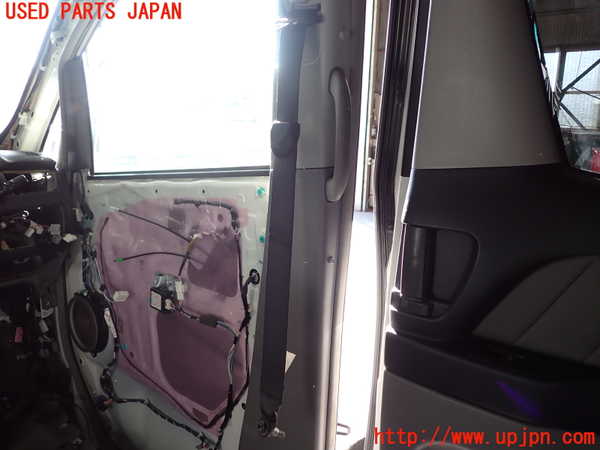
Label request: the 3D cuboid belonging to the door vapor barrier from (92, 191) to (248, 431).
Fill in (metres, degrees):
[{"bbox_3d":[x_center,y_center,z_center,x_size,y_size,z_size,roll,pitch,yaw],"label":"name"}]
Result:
[{"bbox_3d":[-0.324,0.202,1.175,0.514,0.572,0.040,9,16,33],"label":"door vapor barrier"}]

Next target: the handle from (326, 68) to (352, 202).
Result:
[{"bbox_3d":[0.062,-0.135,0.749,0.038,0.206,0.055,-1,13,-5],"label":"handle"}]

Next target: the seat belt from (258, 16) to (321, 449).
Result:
[{"bbox_3d":[-0.027,0.043,0.852,0.108,0.785,0.070,9,16,33],"label":"seat belt"}]

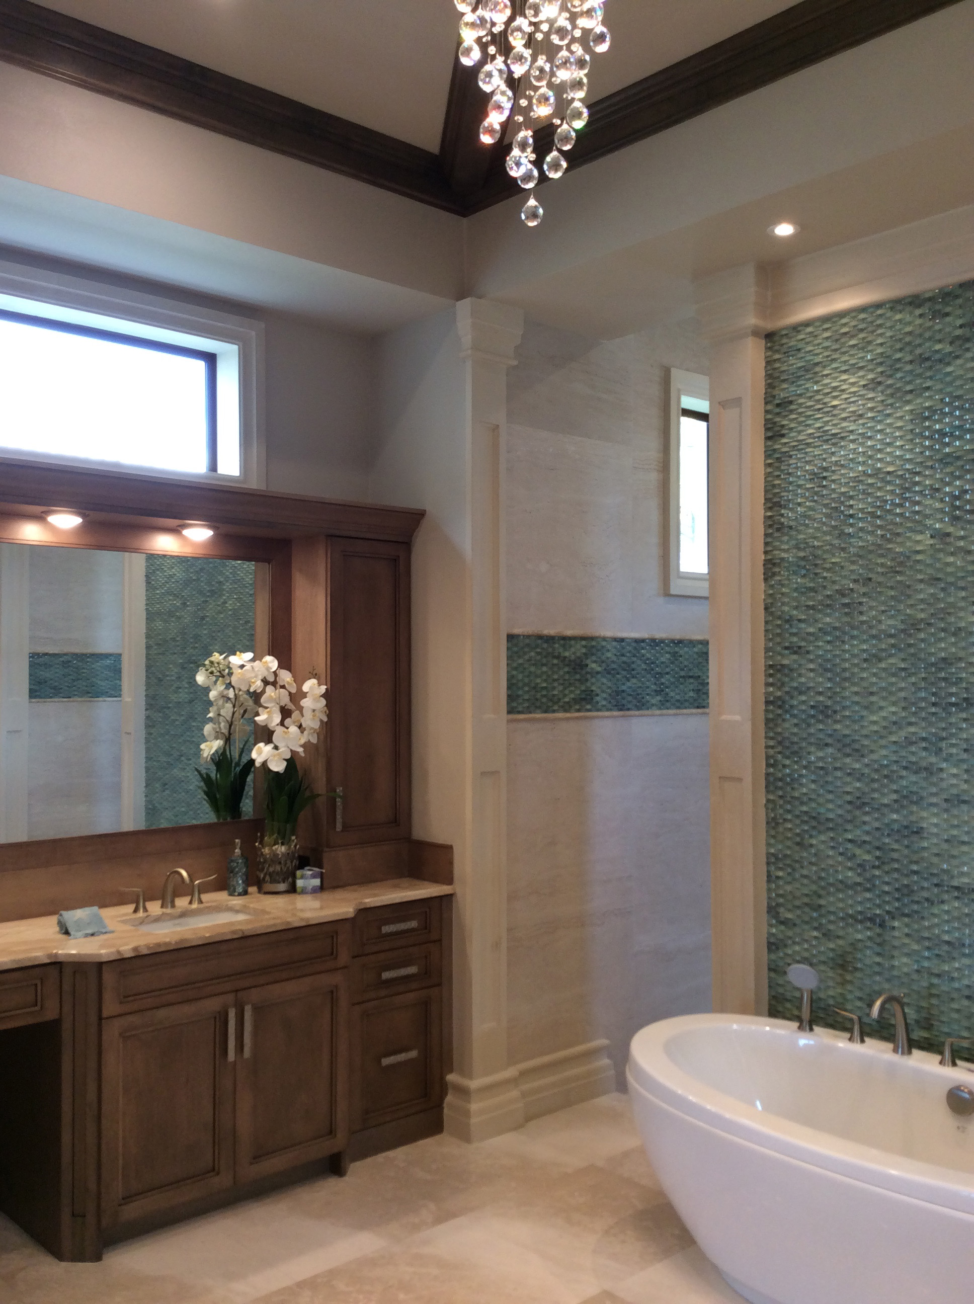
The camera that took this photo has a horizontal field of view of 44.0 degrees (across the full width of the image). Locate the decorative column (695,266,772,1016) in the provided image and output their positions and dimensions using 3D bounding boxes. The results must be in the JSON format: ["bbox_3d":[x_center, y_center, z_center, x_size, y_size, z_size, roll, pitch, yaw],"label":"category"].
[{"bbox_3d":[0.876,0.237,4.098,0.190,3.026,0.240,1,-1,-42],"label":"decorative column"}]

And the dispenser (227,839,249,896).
[{"bbox_3d":[-0.890,0.768,4.302,0.076,0.193,0.078,0,-1,-14],"label":"dispenser"}]

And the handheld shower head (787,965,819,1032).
[{"bbox_3d":[0.970,1.053,3.692,0.075,0.198,0.092,1,-1,-42],"label":"handheld shower head"}]

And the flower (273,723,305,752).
[{"bbox_3d":[-0.698,0.307,4.250,0.105,0.095,0.050,0,-1,-5],"label":"flower"}]

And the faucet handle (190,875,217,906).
[{"bbox_3d":[-0.976,0.818,4.144,0.107,0.091,0.050,1,-1,-42],"label":"faucet handle"}]

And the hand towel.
[{"bbox_3d":[-1.236,0.824,3.691,0.150,0.068,0.120,1,-1,-42],"label":"hand towel"}]

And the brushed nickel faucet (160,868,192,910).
[{"bbox_3d":[-1.034,0.790,4.017,0.050,0.142,0.178,1,-1,-42],"label":"brushed nickel faucet"}]

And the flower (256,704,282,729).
[{"bbox_3d":[-0.771,0.230,4.250,0.092,0.090,0.055,0,-1,15],"label":"flower"}]

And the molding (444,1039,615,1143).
[{"bbox_3d":[0.185,1.650,4.594,0.785,0.215,0.120,1,-1,-42],"label":"molding"}]

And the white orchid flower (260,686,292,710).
[{"bbox_3d":[-0.745,0.164,4.250,0.105,0.090,0.055,0,-1,12],"label":"white orchid flower"}]

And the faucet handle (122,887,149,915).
[{"bbox_3d":[-1.167,0.816,3.973,0.103,0.091,0.050,1,-1,-42],"label":"faucet handle"}]

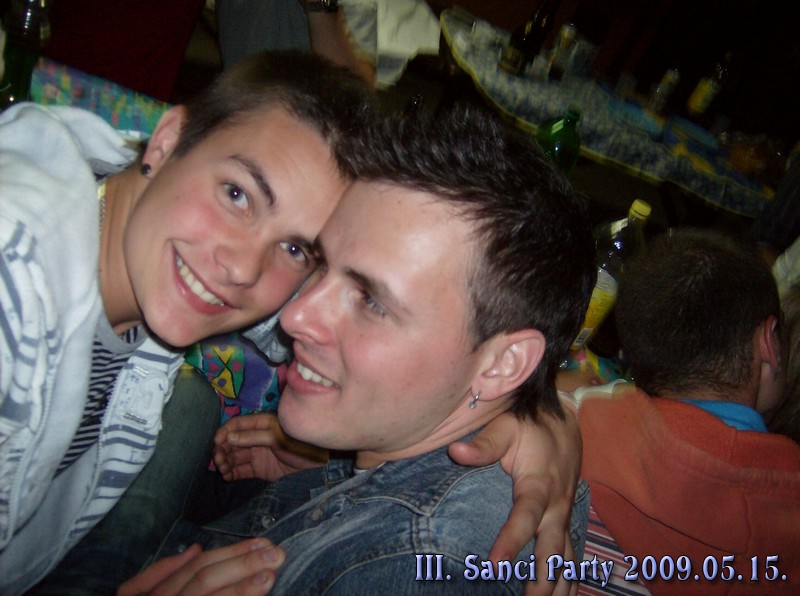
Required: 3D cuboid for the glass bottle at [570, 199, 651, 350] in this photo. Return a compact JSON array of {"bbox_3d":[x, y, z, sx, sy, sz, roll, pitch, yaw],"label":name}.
[{"bbox_3d":[0.335,-0.035,1.406,0.090,0.297,0.090,32,30,11],"label":"glass bottle"}]

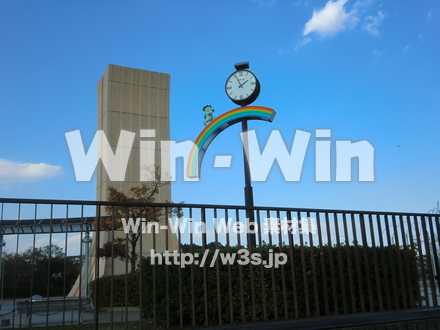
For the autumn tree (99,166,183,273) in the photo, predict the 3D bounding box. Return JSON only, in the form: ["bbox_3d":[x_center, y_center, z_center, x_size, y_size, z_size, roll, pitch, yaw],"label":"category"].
[{"bbox_3d":[-2.710,2.334,15.418,2.750,4.630,2.500,-3,-14,0],"label":"autumn tree"}]

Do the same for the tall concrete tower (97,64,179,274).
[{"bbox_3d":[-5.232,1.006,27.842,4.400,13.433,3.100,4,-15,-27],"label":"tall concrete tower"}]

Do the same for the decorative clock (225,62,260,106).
[{"bbox_3d":[0.528,-1.850,10.443,0.750,0.960,0.300,-7,-14,18],"label":"decorative clock"}]

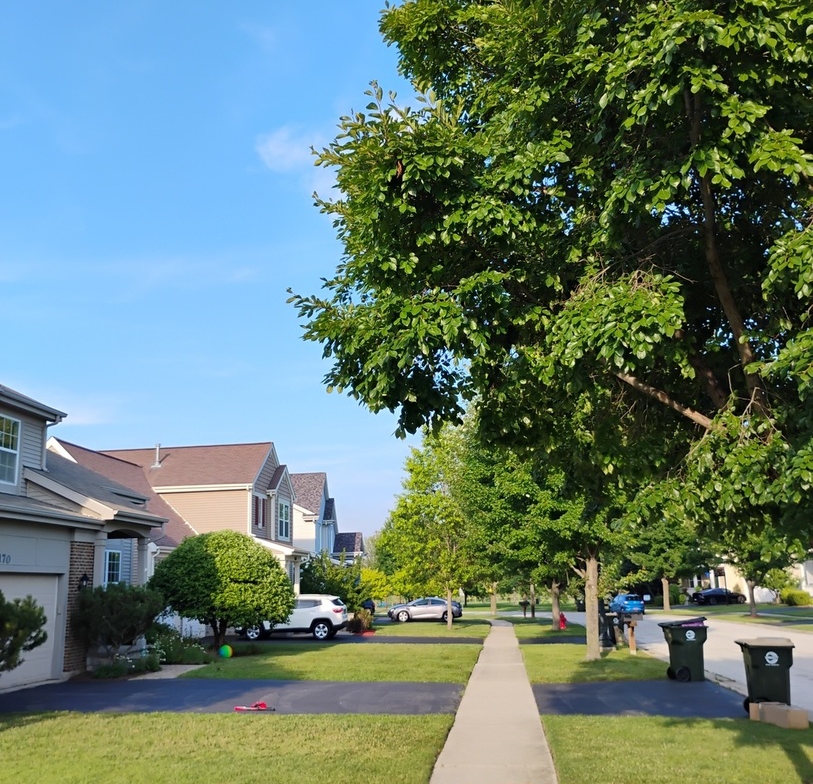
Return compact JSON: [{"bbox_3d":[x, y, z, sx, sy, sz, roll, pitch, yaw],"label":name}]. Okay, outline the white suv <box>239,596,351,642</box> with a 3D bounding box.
[{"bbox_3d":[-4.593,8.804,34.211,4.400,1.650,1.840,-3,-13,6],"label":"white suv"}]

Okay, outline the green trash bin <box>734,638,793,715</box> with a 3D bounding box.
[{"bbox_3d":[5.043,4.006,12.356,0.720,1.030,0.630,-3,-13,8],"label":"green trash bin"}]

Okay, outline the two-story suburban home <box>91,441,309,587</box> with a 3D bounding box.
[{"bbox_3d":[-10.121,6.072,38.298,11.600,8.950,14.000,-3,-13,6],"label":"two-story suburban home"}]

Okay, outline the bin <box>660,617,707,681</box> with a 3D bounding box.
[{"bbox_3d":[5.283,4.904,16.645,0.730,1.120,0.630,-2,-13,0],"label":"bin"}]

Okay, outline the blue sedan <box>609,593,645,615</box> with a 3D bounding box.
[{"bbox_3d":[16.418,16.003,65.766,1.780,1.470,4.450,-1,-13,-2],"label":"blue sedan"}]

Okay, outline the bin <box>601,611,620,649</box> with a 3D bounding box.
[{"bbox_3d":[6.738,7.787,28.619,0.730,1.050,0.630,-3,-13,4],"label":"bin"}]

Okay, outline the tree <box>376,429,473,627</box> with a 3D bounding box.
[{"bbox_3d":[1.384,6.773,44.110,5.600,10.052,5.600,-3,-13,6],"label":"tree"}]

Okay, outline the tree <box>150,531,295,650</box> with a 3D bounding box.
[{"bbox_3d":[-6.005,6.455,28.556,4.685,3.759,4.880,-3,-13,6],"label":"tree"}]

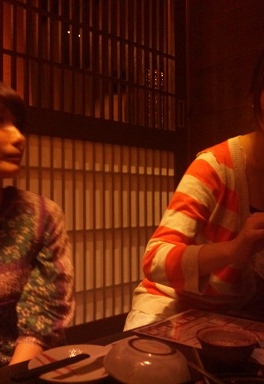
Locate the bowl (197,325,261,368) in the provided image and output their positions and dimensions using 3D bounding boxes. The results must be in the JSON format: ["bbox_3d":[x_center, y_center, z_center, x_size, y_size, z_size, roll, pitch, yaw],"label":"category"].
[{"bbox_3d":[0.148,0.241,0.660,0.095,0.039,0.095,0,0,0],"label":"bowl"}]

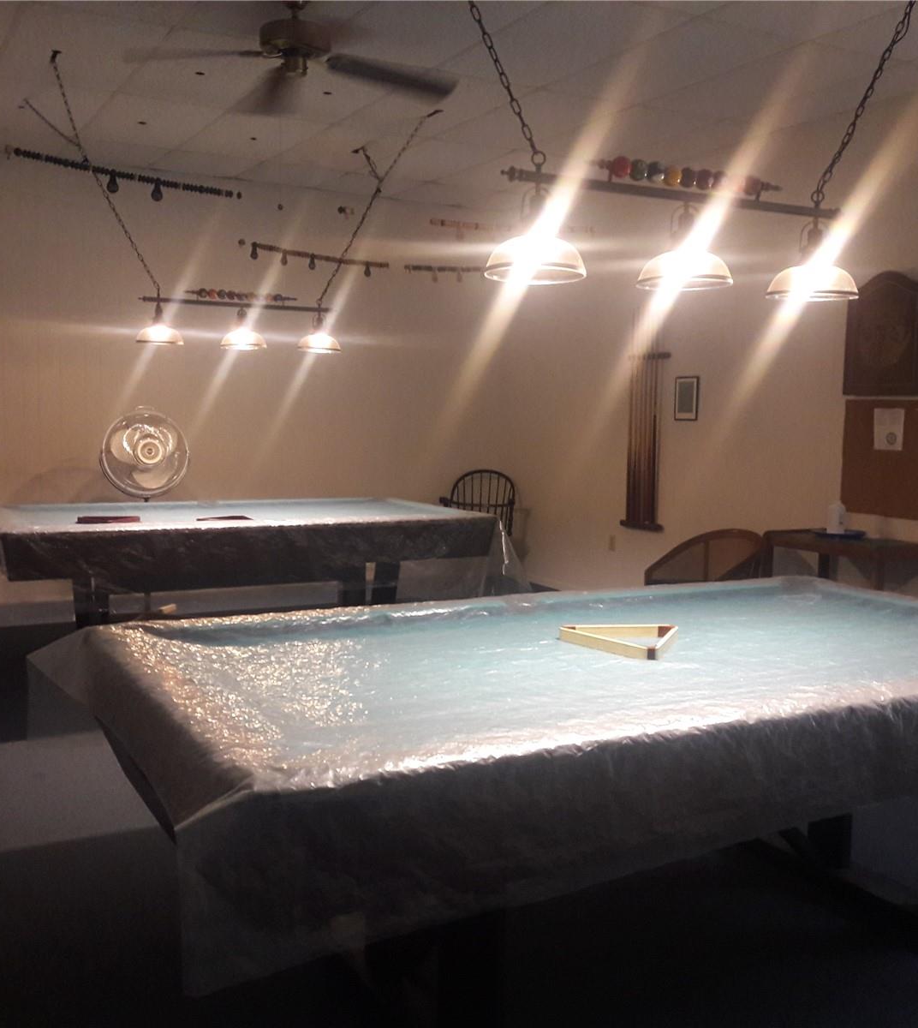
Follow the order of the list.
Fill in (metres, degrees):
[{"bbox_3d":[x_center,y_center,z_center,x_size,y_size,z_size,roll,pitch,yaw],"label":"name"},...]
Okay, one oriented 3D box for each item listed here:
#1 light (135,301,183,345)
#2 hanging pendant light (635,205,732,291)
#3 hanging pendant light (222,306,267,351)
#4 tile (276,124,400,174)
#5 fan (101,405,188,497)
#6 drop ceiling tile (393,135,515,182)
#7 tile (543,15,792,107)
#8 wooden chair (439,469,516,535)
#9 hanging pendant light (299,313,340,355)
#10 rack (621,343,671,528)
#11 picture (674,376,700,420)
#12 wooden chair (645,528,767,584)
[{"bbox_3d":[-1.603,-1.022,5.928,0.250,0.240,0.250,-2,7,-28],"label":"light"},{"bbox_3d":[0.585,-0.699,2.865,0.250,0.192,0.250,1,6,0],"label":"hanging pendant light"},{"bbox_3d":[-1.198,-1.041,6.170,0.250,0.221,0.250,-2,6,-29],"label":"hanging pendant light"},{"bbox_3d":[-0.750,-2.327,7.069,0.600,0.020,1.209,-2,6,-29],"label":"tile"},{"bbox_3d":[-1.959,0.007,6.982,0.560,1.350,0.450,-2,7,-28],"label":"fan"},{"bbox_3d":[-0.216,-2.348,7.362,0.600,0.020,1.209,-2,6,-29],"label":"drop ceiling tile"},{"bbox_3d":[0.968,-2.108,5.209,0.610,0.025,1.220,-2,7,-28],"label":"tile"},{"bbox_3d":[0.153,0.115,8.691,0.600,0.900,0.560,2,6,12],"label":"wooden chair"},{"bbox_3d":[-0.799,-1.036,6.366,0.250,0.235,0.250,1,6,0],"label":"hanging pendant light"},{"bbox_3d":[1.244,-0.493,7.524,0.100,1.220,0.430,-2,7,-28],"label":"rack"},{"bbox_3d":[1.479,-0.748,7.202,0.020,0.280,0.232,-2,6,-29],"label":"picture"},{"bbox_3d":[1.460,0.451,6.464,0.580,0.680,0.580,-2,7,-28],"label":"wooden chair"}]

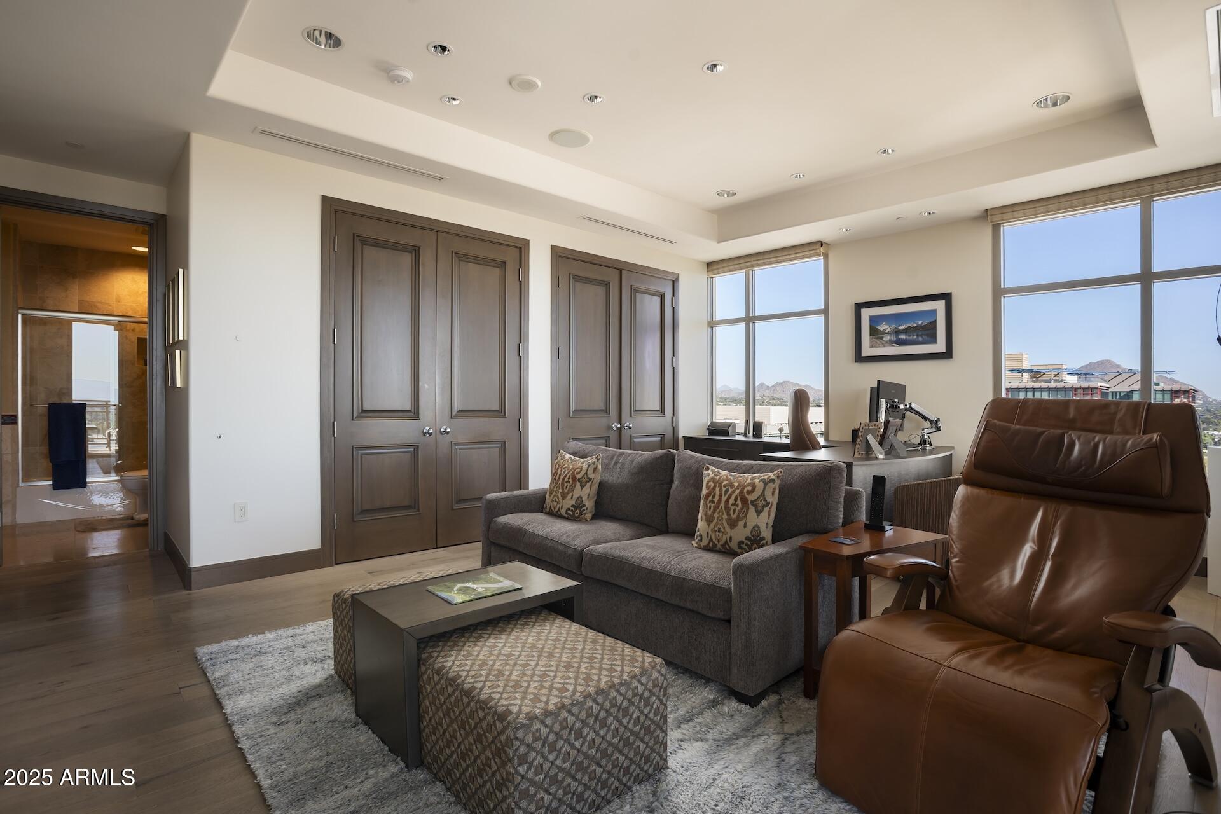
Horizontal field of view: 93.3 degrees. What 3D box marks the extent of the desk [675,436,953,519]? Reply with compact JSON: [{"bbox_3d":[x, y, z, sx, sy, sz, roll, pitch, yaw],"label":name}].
[{"bbox_3d":[1.297,0.709,4.894,2.600,0.770,2.200,0,0,41],"label":"desk"}]

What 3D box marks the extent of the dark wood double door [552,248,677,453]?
[{"bbox_3d":[0.103,-0.172,5.697,1.620,2.530,0.100,0,0,-40],"label":"dark wood double door"}]

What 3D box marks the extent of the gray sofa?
[{"bbox_3d":[0.181,0.658,3.157,0.900,0.870,2.050,0,0,-40],"label":"gray sofa"}]

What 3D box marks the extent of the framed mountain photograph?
[{"bbox_3d":[2.627,-0.704,5.221,0.820,0.570,0.035,0,0,41],"label":"framed mountain photograph"}]

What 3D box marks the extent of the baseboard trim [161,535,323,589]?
[{"bbox_3d":[-2.649,1.030,4.175,0.760,0.135,1.250,0,0,-40],"label":"baseboard trim"}]

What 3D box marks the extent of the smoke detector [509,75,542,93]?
[{"bbox_3d":[-0.501,-1.898,3.401,0.185,0.050,0.185,0,0,0],"label":"smoke detector"}]

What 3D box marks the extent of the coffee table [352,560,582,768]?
[{"bbox_3d":[-0.504,0.871,2.097,0.675,0.420,0.415,0,0,-41],"label":"coffee table"}]

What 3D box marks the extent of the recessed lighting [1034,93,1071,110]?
[{"bbox_3d":[2.769,-1.930,3.619,0.190,0.040,0.190,0,0,0],"label":"recessed lighting"}]

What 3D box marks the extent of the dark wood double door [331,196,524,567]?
[{"bbox_3d":[-1.343,-0.174,4.483,1.620,2.530,0.100,0,0,-40],"label":"dark wood double door"}]

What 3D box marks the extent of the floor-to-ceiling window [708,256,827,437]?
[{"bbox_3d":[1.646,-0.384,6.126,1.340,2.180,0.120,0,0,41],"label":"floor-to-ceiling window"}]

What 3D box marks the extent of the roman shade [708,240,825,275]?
[{"bbox_3d":[1.602,-1.556,6.115,1.340,0.180,0.120,0,0,41],"label":"roman shade"}]

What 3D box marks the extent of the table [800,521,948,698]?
[{"bbox_3d":[0.998,0.804,2.254,0.620,0.580,0.380,0,0,-39],"label":"table"}]

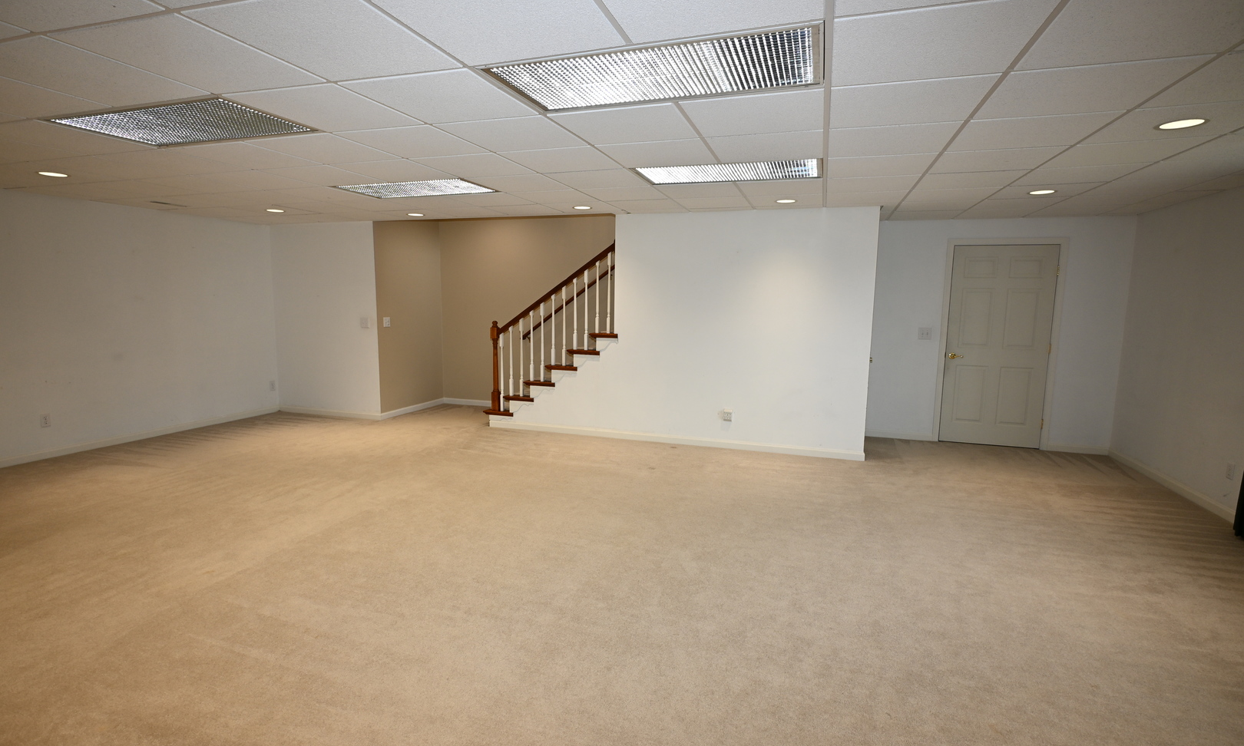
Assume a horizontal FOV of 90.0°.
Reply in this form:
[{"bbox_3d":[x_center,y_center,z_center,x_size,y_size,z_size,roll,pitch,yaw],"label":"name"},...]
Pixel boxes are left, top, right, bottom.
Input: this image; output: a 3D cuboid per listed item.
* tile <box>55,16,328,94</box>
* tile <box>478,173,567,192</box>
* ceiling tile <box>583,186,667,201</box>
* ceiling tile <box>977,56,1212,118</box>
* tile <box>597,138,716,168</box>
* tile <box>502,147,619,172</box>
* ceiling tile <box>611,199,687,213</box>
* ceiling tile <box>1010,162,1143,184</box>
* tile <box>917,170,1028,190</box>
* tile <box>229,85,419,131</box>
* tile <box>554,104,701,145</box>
[{"bbox_3d":[-1.512,-1.123,2.218,0.605,0.020,0.605,3,7,18],"label":"tile"},{"bbox_3d":[-0.744,-1.381,4.518,0.600,0.020,0.600,3,7,18],"label":"tile"},{"bbox_3d":[0.027,-1.417,4.909,0.605,0.020,0.605,3,7,18],"label":"ceiling tile"},{"bbox_3d":[1.768,-1.105,2.428,0.605,0.020,0.605,3,7,18],"label":"ceiling tile"},{"bbox_3d":[0.218,-1.259,3.570,0.600,0.020,0.600,3,7,18],"label":"tile"},{"bbox_3d":[-0.354,-1.287,3.764,0.605,0.020,0.605,3,7,18],"label":"tile"},{"bbox_3d":[0.203,-1.481,5.485,0.600,0.020,0.600,3,7,18],"label":"ceiling tile"},{"bbox_3d":[2.901,-1.275,3.979,0.603,0.020,0.603,3,7,18],"label":"ceiling tile"},{"bbox_3d":[2.320,-1.302,4.164,0.600,0.020,0.600,3,7,18],"label":"tile"},{"bbox_3d":[-1.306,-1.188,2.789,0.600,0.020,0.600,3,7,18],"label":"tile"},{"bbox_3d":[0.032,-1.196,2.999,0.603,0.020,0.603,3,7,18],"label":"tile"}]

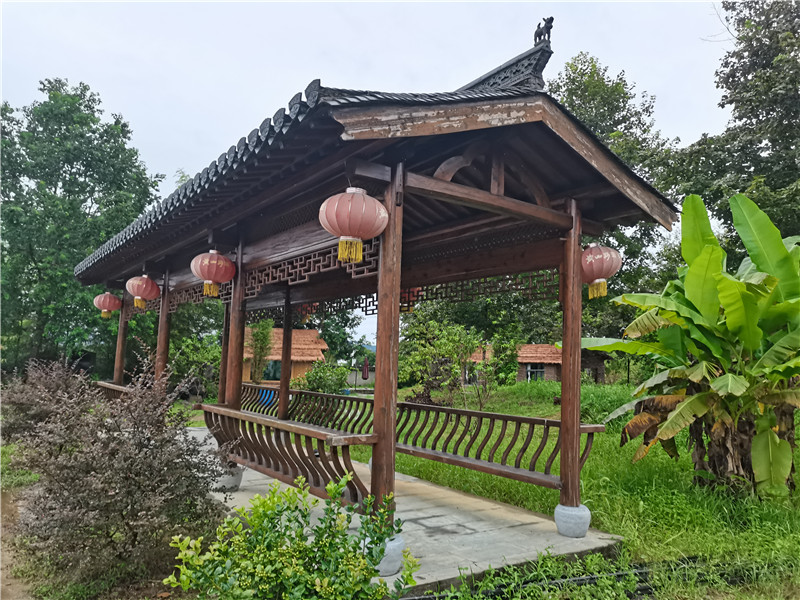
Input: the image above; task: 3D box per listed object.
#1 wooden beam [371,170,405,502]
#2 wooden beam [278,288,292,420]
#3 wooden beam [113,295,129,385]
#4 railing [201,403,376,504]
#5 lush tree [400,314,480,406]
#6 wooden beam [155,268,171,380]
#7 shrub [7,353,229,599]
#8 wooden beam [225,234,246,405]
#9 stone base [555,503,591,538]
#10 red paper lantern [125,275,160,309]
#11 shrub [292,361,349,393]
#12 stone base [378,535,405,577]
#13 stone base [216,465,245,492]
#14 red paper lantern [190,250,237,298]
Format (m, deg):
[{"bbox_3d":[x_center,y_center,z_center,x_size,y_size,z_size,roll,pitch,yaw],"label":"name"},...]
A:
[{"bbox_3d":[-0.066,0.294,4.396,0.160,2.726,0.160,2,-6,0],"label":"wooden beam"},{"bbox_3d":[-1.967,0.872,10.496,0.160,2.726,0.160,7,-8,-36],"label":"wooden beam"},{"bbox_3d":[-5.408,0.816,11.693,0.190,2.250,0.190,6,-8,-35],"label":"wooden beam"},{"bbox_3d":[-1.093,1.325,5.438,0.507,0.544,2.972,7,-8,-36],"label":"railing"},{"bbox_3d":[1.124,1.986,18.500,2.700,3.100,2.700,2,-6,4],"label":"lush tree"},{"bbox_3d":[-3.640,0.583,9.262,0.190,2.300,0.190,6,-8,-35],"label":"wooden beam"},{"bbox_3d":[-2.235,1.265,4.790,1.580,1.500,1.500,5,-7,-24],"label":"shrub"},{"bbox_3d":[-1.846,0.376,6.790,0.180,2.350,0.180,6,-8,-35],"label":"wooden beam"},{"bbox_3d":[1.544,1.982,5.378,0.320,0.280,0.320,2,-6,0],"label":"stone base"},{"bbox_3d":[-3.910,-0.129,9.142,0.490,0.530,0.490,6,-8,-35],"label":"red paper lantern"},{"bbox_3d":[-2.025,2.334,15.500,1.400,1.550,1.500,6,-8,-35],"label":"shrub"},{"bbox_3d":[-0.131,1.775,4.234,0.310,0.270,0.310,2,-6,0],"label":"stone base"},{"bbox_3d":[-1.885,1.971,6.617,0.320,0.280,0.320,6,-8,-35],"label":"stone base"},{"bbox_3d":[-2.094,-0.301,6.692,0.465,0.515,0.465,7,-8,-36],"label":"red paper lantern"}]

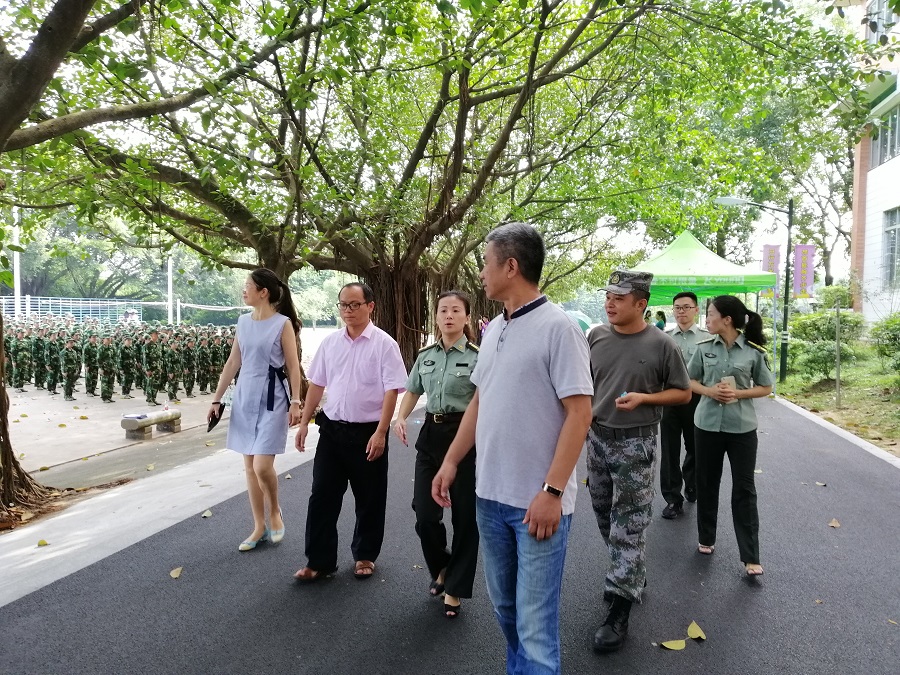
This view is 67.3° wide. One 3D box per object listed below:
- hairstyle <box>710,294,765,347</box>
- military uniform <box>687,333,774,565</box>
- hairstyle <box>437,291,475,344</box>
[{"bbox_3d":[1.770,-0.104,4.150,0.330,0.320,0.200,1,2,6],"label":"hairstyle"},{"bbox_3d":[1.687,0.659,4.050,0.500,1.370,0.420,1,2,22],"label":"military uniform"},{"bbox_3d":[0.034,-0.110,3.550,0.190,0.270,0.230,1,2,12],"label":"hairstyle"}]

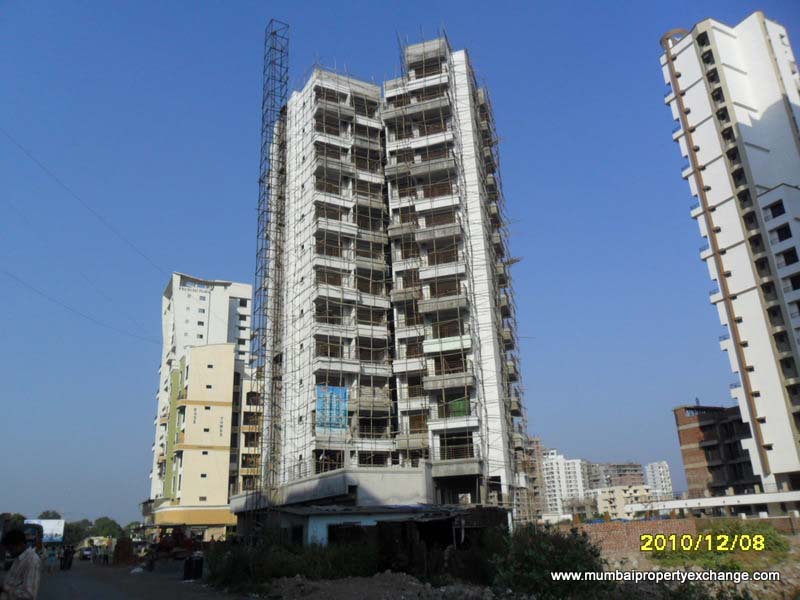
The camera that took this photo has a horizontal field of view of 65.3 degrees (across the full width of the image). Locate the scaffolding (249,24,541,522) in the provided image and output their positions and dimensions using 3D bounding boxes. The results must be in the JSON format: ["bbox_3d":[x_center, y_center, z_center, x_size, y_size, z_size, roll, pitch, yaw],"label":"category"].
[{"bbox_3d":[-1.345,-0.932,55.808,21.500,43.000,16.000,-2,-19,-3],"label":"scaffolding"}]

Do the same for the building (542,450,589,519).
[{"bbox_3d":[115.443,126.877,432.632,28.000,42.500,20.000,-4,-19,3],"label":"building"}]

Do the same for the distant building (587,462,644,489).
[{"bbox_3d":[154.563,134.405,442.038,36.000,32.100,20.000,3,-20,-16],"label":"distant building"}]

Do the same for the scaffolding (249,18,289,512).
[{"bbox_3d":[-10.998,-3.978,52.808,1.700,47.600,1.700,10,-23,-33],"label":"scaffolding"}]

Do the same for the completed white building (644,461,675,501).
[{"bbox_3d":[202.373,145.246,484.988,18.000,36.000,17.000,-4,-19,3],"label":"completed white building"}]

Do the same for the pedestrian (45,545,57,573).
[{"bbox_3d":[-20.792,15.545,37.389,0.500,1.630,0.350,7,-22,-26],"label":"pedestrian"}]

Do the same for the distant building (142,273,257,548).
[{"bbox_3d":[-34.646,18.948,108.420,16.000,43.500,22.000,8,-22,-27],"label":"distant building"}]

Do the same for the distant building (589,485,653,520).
[{"bbox_3d":[95.848,85.842,265.389,20.000,12.300,13.000,9,-23,-30],"label":"distant building"}]

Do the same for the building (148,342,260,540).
[{"bbox_3d":[-28.150,22.963,95.552,14.000,26.800,21.000,8,-22,-27],"label":"building"}]

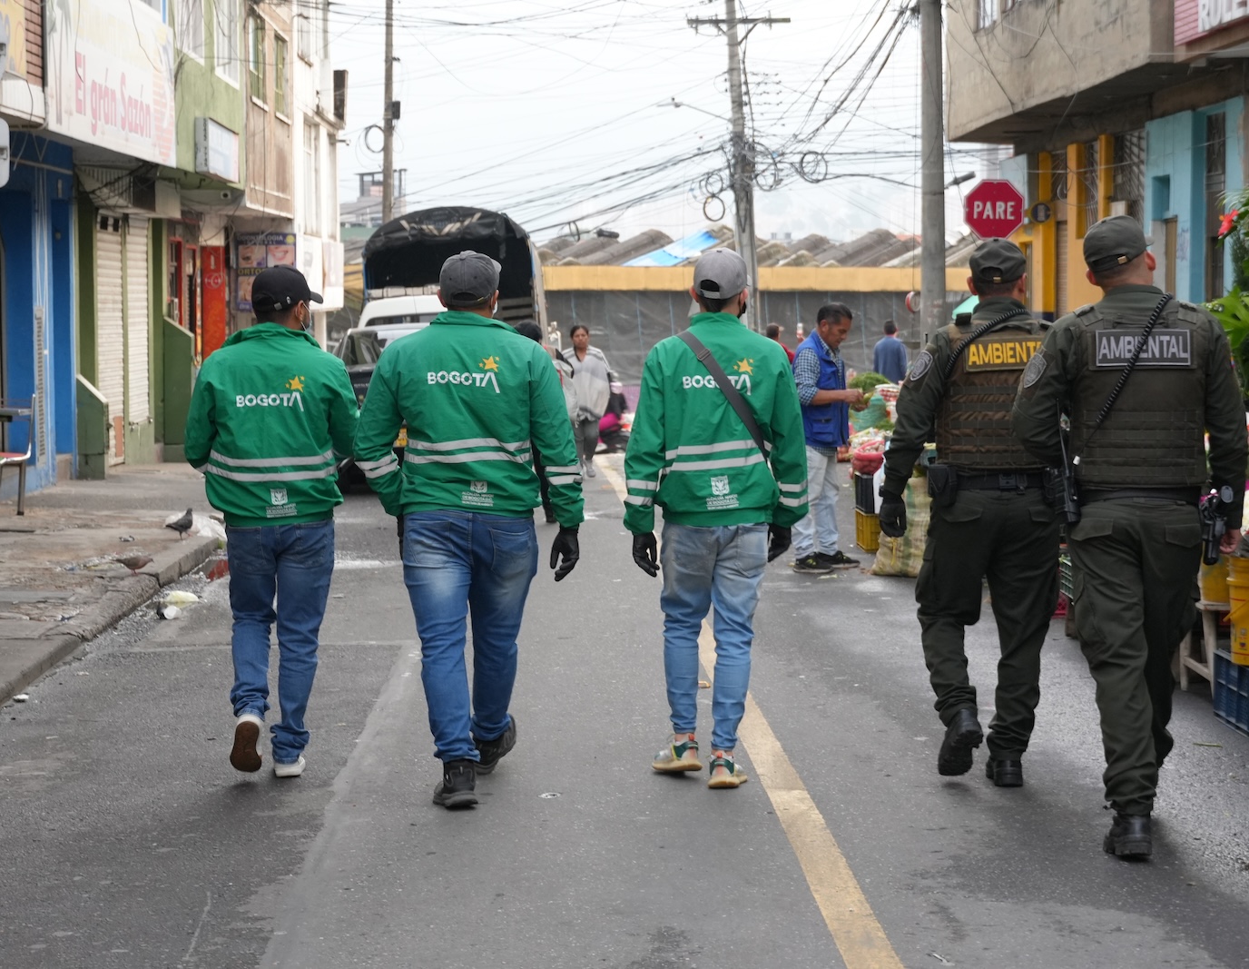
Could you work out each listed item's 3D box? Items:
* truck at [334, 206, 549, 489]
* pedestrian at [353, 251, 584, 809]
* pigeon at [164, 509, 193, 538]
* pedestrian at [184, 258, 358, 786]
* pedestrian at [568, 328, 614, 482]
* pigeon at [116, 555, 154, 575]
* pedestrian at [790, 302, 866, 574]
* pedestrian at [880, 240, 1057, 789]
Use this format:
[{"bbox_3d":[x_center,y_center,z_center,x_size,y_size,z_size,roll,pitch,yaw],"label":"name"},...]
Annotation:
[{"bbox_3d":[-2.369,-2.134,37.000,2.250,3.200,7.000,0,3,-1],"label":"truck"},{"bbox_3d":[-0.495,0.122,8.580,0.700,1.730,0.720,0,3,-2],"label":"pedestrian"},{"bbox_3d":[-3.015,0.263,18.300,0.250,0.210,0.110,-2,3,-27],"label":"pigeon"},{"bbox_3d":[-1.187,0.112,9.050,0.550,1.700,0.550,0,3,2],"label":"pedestrian"},{"bbox_3d":[-0.386,-0.868,28.300,0.530,1.600,0.420,0,3,5],"label":"pedestrian"},{"bbox_3d":[-2.808,0.458,15.500,0.240,0.120,0.085,1,3,13],"label":"pigeon"},{"bbox_3d":[1.266,-0.303,16.900,0.470,1.690,0.500,1,3,17],"label":"pedestrian"},{"bbox_3d":[1.146,0.086,8.880,0.590,1.770,0.620,0,3,-1],"label":"pedestrian"}]

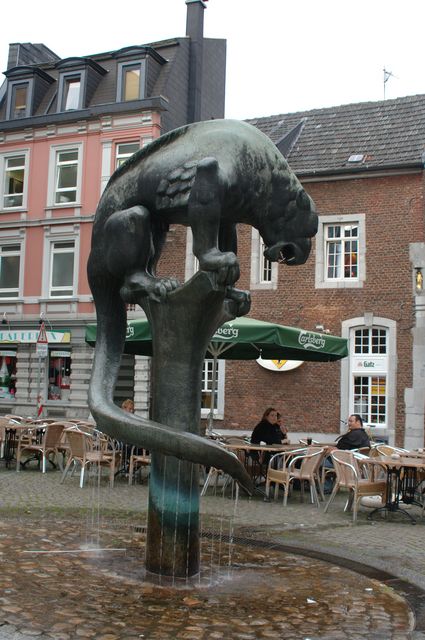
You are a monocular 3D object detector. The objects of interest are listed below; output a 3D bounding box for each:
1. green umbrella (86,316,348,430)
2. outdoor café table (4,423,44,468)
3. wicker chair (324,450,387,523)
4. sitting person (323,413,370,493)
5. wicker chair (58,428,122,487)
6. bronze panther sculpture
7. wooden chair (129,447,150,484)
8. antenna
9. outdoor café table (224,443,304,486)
[{"bbox_3d":[0.162,1.281,11.783,3.100,2.760,3.100,-1,-6,27],"label":"green umbrella"},{"bbox_3d":[-3.604,2.418,14.279,0.900,0.730,0.800,-1,-6,28],"label":"outdoor café table"},{"bbox_3d":[1.818,2.111,9.512,0.570,0.790,0.630,5,-6,-31],"label":"wicker chair"},{"bbox_3d":[2.079,2.085,11.714,0.720,1.250,0.540,0,-6,22],"label":"sitting person"},{"bbox_3d":[-1.937,2.204,11.792,0.620,0.800,0.590,5,-6,-33],"label":"wicker chair"},{"bbox_3d":[-0.064,-0.193,6.545,1.850,3.200,0.880,1,-5,11],"label":"bronze panther sculpture"},{"bbox_3d":[-0.998,2.273,12.190,0.610,0.790,0.570,3,-5,-14],"label":"wooden chair"},{"bbox_3d":[5.386,-7.125,22.563,0.500,0.930,0.300,7,-7,-44],"label":"antenna"},{"bbox_3d":[0.773,2.252,11.062,0.970,0.730,0.900,-1,-6,30],"label":"outdoor café table"}]

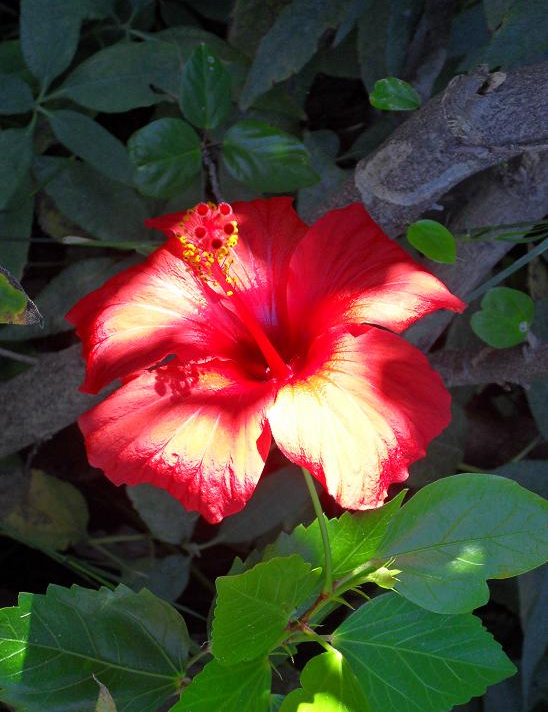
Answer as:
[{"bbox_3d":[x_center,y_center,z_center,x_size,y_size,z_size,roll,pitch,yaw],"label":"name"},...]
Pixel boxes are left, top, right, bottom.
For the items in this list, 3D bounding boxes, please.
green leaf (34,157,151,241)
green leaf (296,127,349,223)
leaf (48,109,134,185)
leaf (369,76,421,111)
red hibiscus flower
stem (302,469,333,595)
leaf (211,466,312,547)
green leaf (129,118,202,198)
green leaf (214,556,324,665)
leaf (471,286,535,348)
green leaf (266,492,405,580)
[{"bbox_3d":[-0.075,-0.065,0.700,0.059,0.010,0.028,33,74,11],"label":"green leaf"},{"bbox_3d":[0.021,-0.074,0.700,0.022,0.010,0.043,8,71,3],"label":"green leaf"},{"bbox_3d":[-0.074,-0.085,0.690,0.050,0.010,0.019,38,75,12],"label":"leaf"},{"bbox_3d":[0.049,-0.106,0.680,0.021,0.007,0.014,10,69,4],"label":"leaf"},{"bbox_3d":[-0.002,0.001,0.575,0.130,0.068,0.114,0,60,12],"label":"red hibiscus flower"},{"bbox_3d":[0.015,0.063,0.606,0.006,0.009,0.048,-11,75,0],"label":"stem"},{"bbox_3d":[-0.004,0.059,0.660,0.049,0.010,0.027,-39,73,-14],"label":"leaf"},{"bbox_3d":[-0.042,-0.075,0.645,0.030,0.010,0.031,-15,71,-5],"label":"green leaf"},{"bbox_3d":[-0.003,0.088,0.585,0.031,0.014,0.035,28,70,4],"label":"green leaf"},{"bbox_3d":[0.090,-0.016,0.665,0.021,0.007,0.024,32,74,11],"label":"leaf"},{"bbox_3d":[0.023,0.064,0.605,0.037,0.014,0.043,38,71,15],"label":"green leaf"}]

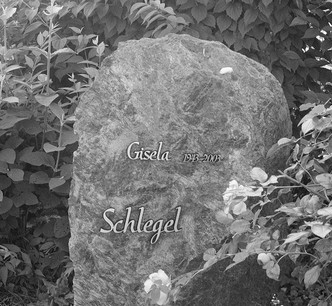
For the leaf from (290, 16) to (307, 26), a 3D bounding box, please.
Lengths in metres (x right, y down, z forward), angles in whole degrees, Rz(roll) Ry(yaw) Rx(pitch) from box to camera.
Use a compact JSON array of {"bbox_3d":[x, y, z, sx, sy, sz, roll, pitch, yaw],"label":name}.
[{"bbox_3d":[0.513,-0.507,3.300,0.090,0.015,0.046,-22,43,-23],"label":"leaf"}]

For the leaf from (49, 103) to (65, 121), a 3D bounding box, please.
[{"bbox_3d":[-0.314,-0.119,2.450,0.027,0.070,0.014,-31,-19,-27],"label":"leaf"}]

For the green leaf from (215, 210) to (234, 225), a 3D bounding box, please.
[{"bbox_3d":[0.161,0.177,2.350,0.054,0.018,0.047,7,55,19],"label":"green leaf"}]

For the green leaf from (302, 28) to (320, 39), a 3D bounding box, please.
[{"bbox_3d":[0.544,-0.447,3.200,0.065,0.014,0.049,-30,64,-16],"label":"green leaf"}]

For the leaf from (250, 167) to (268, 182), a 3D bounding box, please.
[{"bbox_3d":[0.255,0.059,2.330,0.040,0.014,0.054,-40,67,-20],"label":"leaf"}]

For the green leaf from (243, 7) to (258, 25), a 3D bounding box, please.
[{"bbox_3d":[0.326,-0.534,3.300,0.056,0.080,0.016,26,-21,11],"label":"green leaf"}]

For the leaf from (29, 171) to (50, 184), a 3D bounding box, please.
[{"bbox_3d":[-0.388,0.075,2.620,0.060,0.014,0.050,-9,42,-24],"label":"leaf"}]

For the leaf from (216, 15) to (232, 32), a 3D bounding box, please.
[{"bbox_3d":[0.209,-0.462,3.050,0.058,0.069,0.015,5,-23,2],"label":"leaf"}]

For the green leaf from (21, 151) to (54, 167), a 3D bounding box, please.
[{"bbox_3d":[-0.376,0.016,2.500,0.105,0.021,0.060,12,46,12],"label":"green leaf"}]

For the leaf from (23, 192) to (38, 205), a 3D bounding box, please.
[{"bbox_3d":[-0.420,0.141,2.650,0.053,0.012,0.040,30,64,16],"label":"leaf"}]

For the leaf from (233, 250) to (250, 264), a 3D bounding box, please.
[{"bbox_3d":[0.194,0.269,2.200,0.055,0.012,0.027,-37,52,-7],"label":"leaf"}]

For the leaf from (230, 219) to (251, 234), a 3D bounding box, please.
[{"bbox_3d":[0.203,0.200,2.330,0.054,0.048,0.015,11,-30,6],"label":"leaf"}]

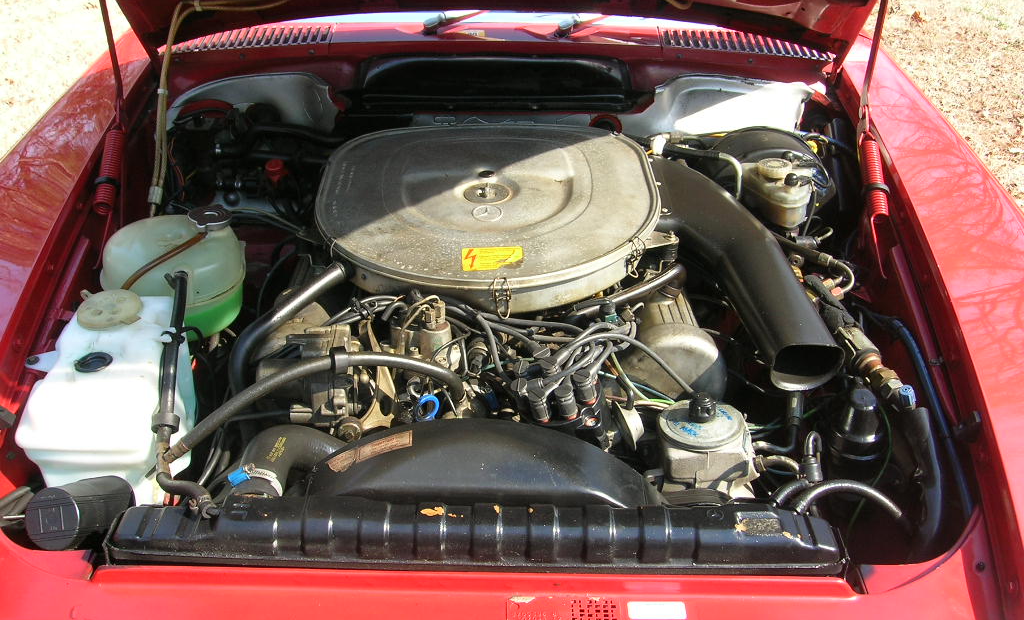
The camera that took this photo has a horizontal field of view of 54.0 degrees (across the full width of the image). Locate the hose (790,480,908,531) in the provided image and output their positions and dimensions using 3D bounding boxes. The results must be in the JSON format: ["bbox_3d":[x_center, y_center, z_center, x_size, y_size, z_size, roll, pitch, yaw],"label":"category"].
[{"bbox_3d":[0.341,0.194,1.002,0.125,0.050,0.050,1,33,0],"label":"hose"}]

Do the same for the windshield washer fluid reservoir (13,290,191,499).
[{"bbox_3d":[-0.482,0.111,1.246,0.180,0.220,0.200,1,33,0],"label":"windshield washer fluid reservoir"}]

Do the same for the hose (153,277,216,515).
[{"bbox_3d":[-0.382,0.073,1.185,0.060,0.070,0.460,-8,33,-12],"label":"hose"}]

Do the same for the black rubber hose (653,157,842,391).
[{"bbox_3d":[0.311,-0.061,1.356,0.200,0.170,0.420,1,33,0],"label":"black rubber hose"}]

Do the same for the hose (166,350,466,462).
[{"bbox_3d":[-0.213,0.105,1.108,0.330,0.085,0.080,-9,34,-15],"label":"hose"}]

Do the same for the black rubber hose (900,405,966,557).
[{"bbox_3d":[0.451,0.192,1.100,0.045,0.120,0.150,1,33,0],"label":"black rubber hose"}]

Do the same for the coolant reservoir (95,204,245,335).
[{"bbox_3d":[-0.478,-0.067,1.435,0.190,0.170,0.165,1,33,0],"label":"coolant reservoir"}]

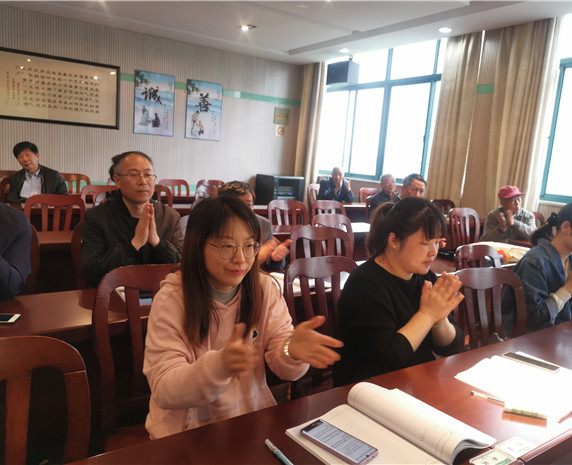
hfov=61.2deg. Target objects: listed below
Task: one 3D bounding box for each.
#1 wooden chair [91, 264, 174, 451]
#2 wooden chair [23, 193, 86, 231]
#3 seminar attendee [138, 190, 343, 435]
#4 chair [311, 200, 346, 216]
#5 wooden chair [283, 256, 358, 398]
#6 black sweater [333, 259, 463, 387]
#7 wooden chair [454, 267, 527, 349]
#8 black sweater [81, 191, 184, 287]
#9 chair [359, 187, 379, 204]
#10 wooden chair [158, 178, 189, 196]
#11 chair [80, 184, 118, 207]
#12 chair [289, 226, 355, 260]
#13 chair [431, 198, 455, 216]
[{"bbox_3d":[-0.325,0.636,1.521,0.450,0.970,0.520,-2,11,-34],"label":"wooden chair"},{"bbox_3d":[-1.647,0.224,3.575,0.450,0.955,0.520,-2,11,-35],"label":"wooden chair"},{"bbox_3d":[-0.167,0.524,1.341,0.500,1.250,0.800,-2,11,-37],"label":"seminar attendee"},{"bbox_3d":[0.558,0.191,4.749,0.450,0.955,0.520,-2,11,-35],"label":"chair"},{"bbox_3d":[0.270,0.610,1.977,0.460,0.950,0.520,-2,11,-35],"label":"wooden chair"},{"bbox_3d":[0.436,0.405,1.866,0.480,0.550,0.420,-4,12,-42],"label":"black sweater"},{"bbox_3d":[0.985,0.663,1.978,0.460,0.950,0.520,0,10,-27],"label":"wooden chair"},{"bbox_3d":[-0.731,0.129,2.361,0.510,0.640,0.410,-2,11,-35],"label":"black sweater"},{"bbox_3d":[1.422,-0.160,7.318,0.450,0.970,0.520,-2,11,-34],"label":"chair"},{"bbox_3d":[-1.363,-0.188,6.284,0.450,0.970,0.520,-2,11,-34],"label":"wooden chair"},{"bbox_3d":[-1.631,0.074,4.511,0.450,0.970,0.520,-2,11,-34],"label":"chair"},{"bbox_3d":[0.332,0.487,2.748,0.460,0.970,0.520,-1,10,-29],"label":"chair"},{"bbox_3d":[2.115,0.098,6.016,0.450,0.955,0.520,-2,11,-35],"label":"chair"}]

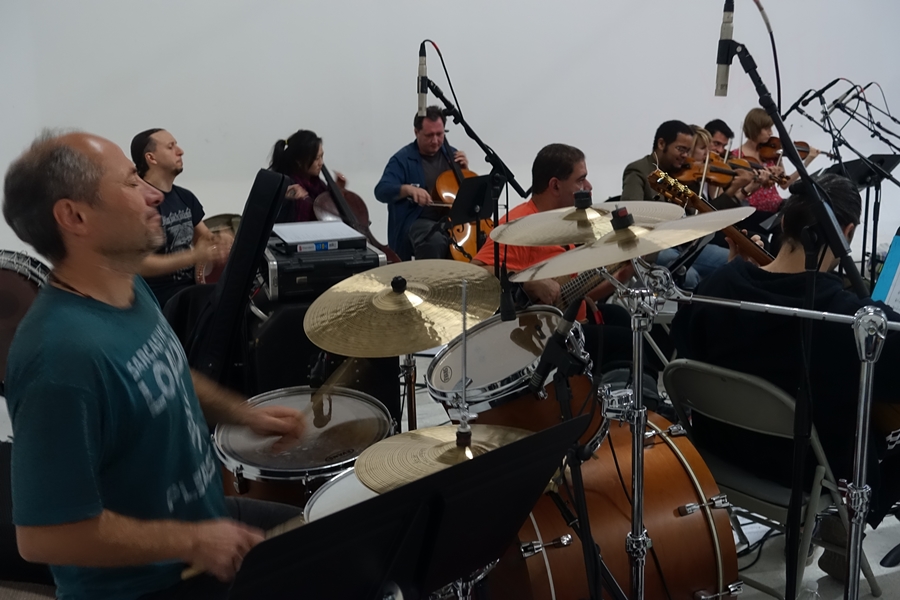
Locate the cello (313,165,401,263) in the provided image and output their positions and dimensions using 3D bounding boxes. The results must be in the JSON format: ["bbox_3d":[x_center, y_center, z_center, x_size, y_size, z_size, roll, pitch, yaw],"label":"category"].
[{"bbox_3d":[-0.568,-0.464,5.350,0.440,1.280,0.280,-11,-23,-45],"label":"cello"}]

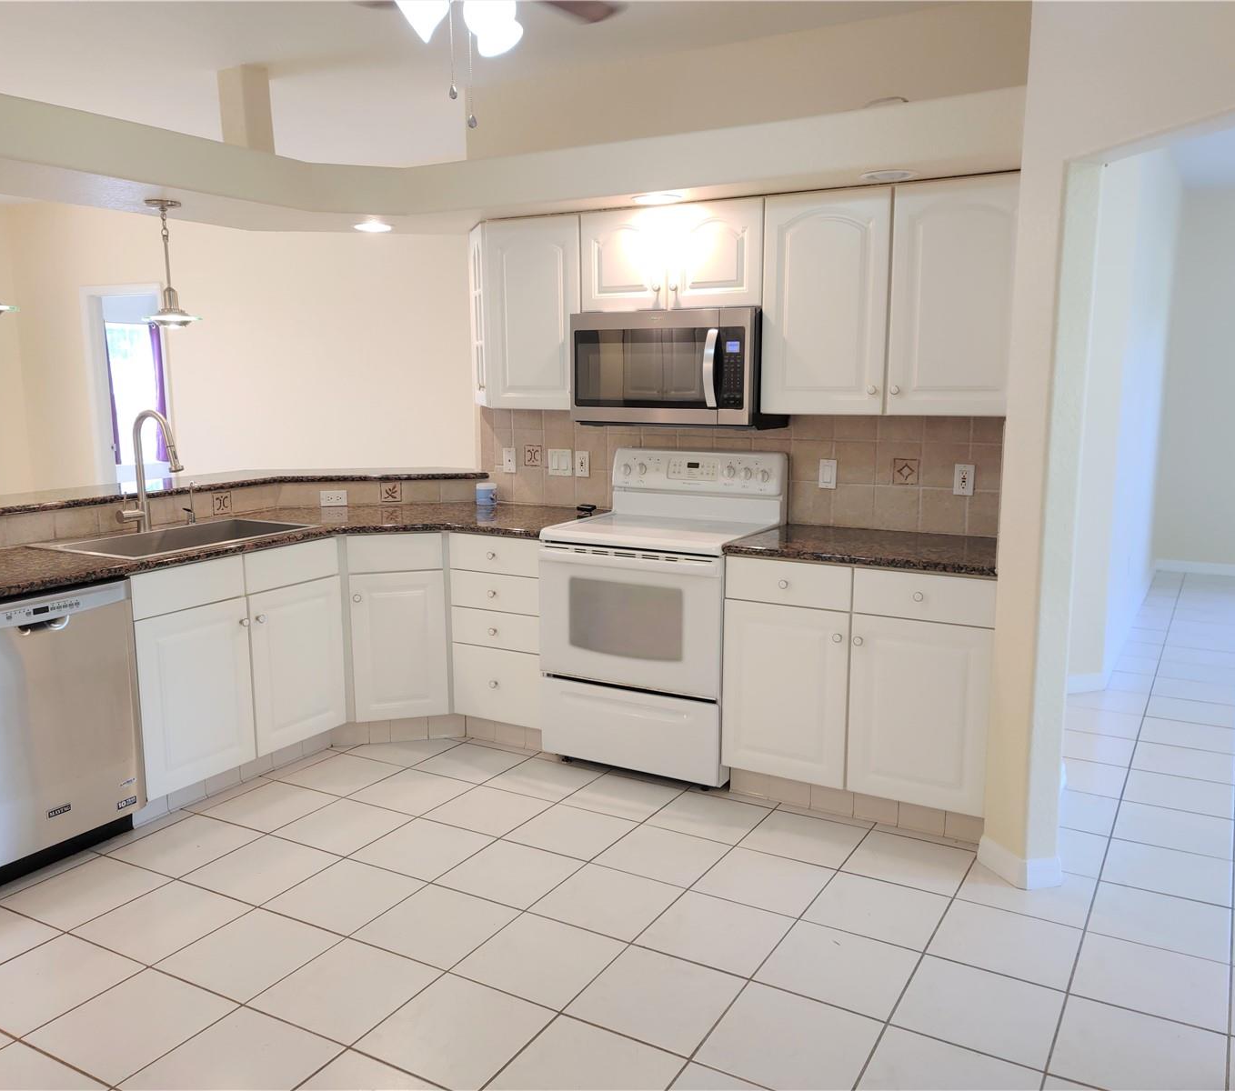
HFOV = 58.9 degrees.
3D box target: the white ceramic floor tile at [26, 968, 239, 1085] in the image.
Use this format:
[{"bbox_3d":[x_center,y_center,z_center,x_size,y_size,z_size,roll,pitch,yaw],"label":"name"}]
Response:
[{"bbox_3d":[-1.156,1.143,2.611,0.343,0.010,0.343,6,11,29],"label":"white ceramic floor tile"}]

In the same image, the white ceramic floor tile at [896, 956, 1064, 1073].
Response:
[{"bbox_3d":[0.866,1.111,2.612,0.338,0.010,0.338,5,11,30],"label":"white ceramic floor tile"}]

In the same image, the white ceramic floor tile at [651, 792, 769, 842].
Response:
[{"bbox_3d":[0.316,0.936,3.745,0.341,0.010,0.341,6,11,30],"label":"white ceramic floor tile"}]

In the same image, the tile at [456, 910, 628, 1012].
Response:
[{"bbox_3d":[-0.197,1.077,2.841,0.338,0.010,0.338,5,11,30],"label":"tile"}]

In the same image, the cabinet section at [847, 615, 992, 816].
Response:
[{"bbox_3d":[1.103,0.505,3.763,0.446,0.609,0.550,5,11,29],"label":"cabinet section"}]

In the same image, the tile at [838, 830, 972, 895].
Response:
[{"bbox_3d":[0.918,0.995,3.441,0.340,0.012,0.340,5,11,29],"label":"tile"}]

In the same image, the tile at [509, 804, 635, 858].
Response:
[{"bbox_3d":[-0.151,0.954,3.631,0.341,0.010,0.341,6,11,30],"label":"tile"}]

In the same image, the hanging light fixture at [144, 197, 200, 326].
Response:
[{"bbox_3d":[-1.678,-1.046,4.080,0.205,0.452,0.205,5,11,29],"label":"hanging light fixture"}]

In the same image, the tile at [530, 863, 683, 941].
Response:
[{"bbox_3d":[-0.027,1.033,3.167,0.341,0.010,0.341,6,11,30],"label":"tile"}]

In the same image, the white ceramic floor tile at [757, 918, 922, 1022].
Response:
[{"bbox_3d":[0.567,1.081,2.793,0.338,0.010,0.338,5,11,30],"label":"white ceramic floor tile"}]

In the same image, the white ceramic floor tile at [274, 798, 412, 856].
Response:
[{"bbox_3d":[-0.922,0.954,3.696,0.343,0.010,0.343,6,11,29],"label":"white ceramic floor tile"}]

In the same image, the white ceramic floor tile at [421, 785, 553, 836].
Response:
[{"bbox_3d":[-0.445,0.926,3.797,0.341,0.010,0.341,6,11,30],"label":"white ceramic floor tile"}]

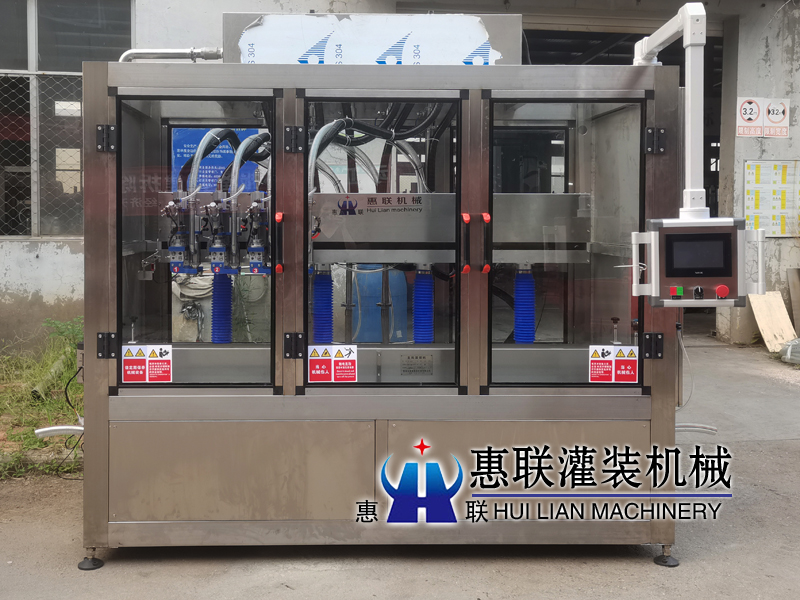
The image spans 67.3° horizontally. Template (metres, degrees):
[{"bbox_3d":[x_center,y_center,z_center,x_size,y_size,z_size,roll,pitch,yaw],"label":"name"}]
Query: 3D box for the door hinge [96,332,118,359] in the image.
[{"bbox_3d":[-0.962,0.151,1.977,0.066,0.086,0.016,0,1,-1],"label":"door hinge"}]

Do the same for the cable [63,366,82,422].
[{"bbox_3d":[-1.170,0.338,2.150,0.072,0.200,0.040,0,1,-1],"label":"cable"}]

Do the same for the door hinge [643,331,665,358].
[{"bbox_3d":[0.845,0.153,2.004,0.066,0.086,0.016,0,1,-1],"label":"door hinge"}]

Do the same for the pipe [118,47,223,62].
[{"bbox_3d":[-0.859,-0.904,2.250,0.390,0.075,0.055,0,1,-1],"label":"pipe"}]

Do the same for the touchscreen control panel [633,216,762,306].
[{"bbox_3d":[0.915,-0.114,1.850,0.390,0.268,0.085,0,1,9],"label":"touchscreen control panel"}]

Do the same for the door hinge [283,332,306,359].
[{"bbox_3d":[-0.348,0.152,1.986,0.066,0.086,0.016,0,1,-1],"label":"door hinge"}]

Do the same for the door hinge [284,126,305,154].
[{"bbox_3d":[-0.346,-0.528,1.978,0.066,0.086,0.016,0,1,-1],"label":"door hinge"}]

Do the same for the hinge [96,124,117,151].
[{"bbox_3d":[-0.961,-0.529,1.969,0.066,0.086,0.016,0,1,-1],"label":"hinge"}]

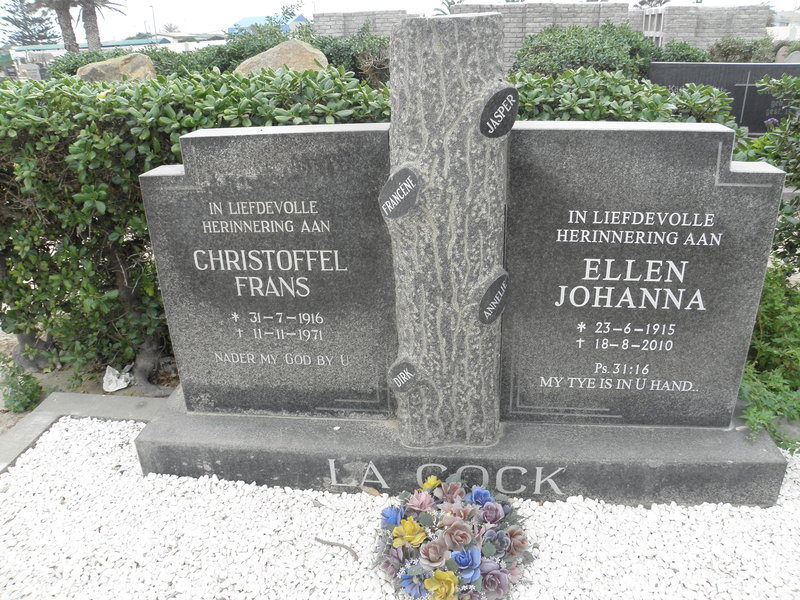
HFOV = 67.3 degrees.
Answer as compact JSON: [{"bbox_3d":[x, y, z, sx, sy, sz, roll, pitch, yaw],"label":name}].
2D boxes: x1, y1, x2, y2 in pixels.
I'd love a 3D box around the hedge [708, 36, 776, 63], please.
[{"bbox_3d":[5.563,-3.829,9.926,1.100,0.950,0.800,1,24,8],"label":"hedge"}]

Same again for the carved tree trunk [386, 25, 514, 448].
[{"bbox_3d":[0.147,-0.151,1.728,0.335,1.200,0.270,1,22,8],"label":"carved tree trunk"}]

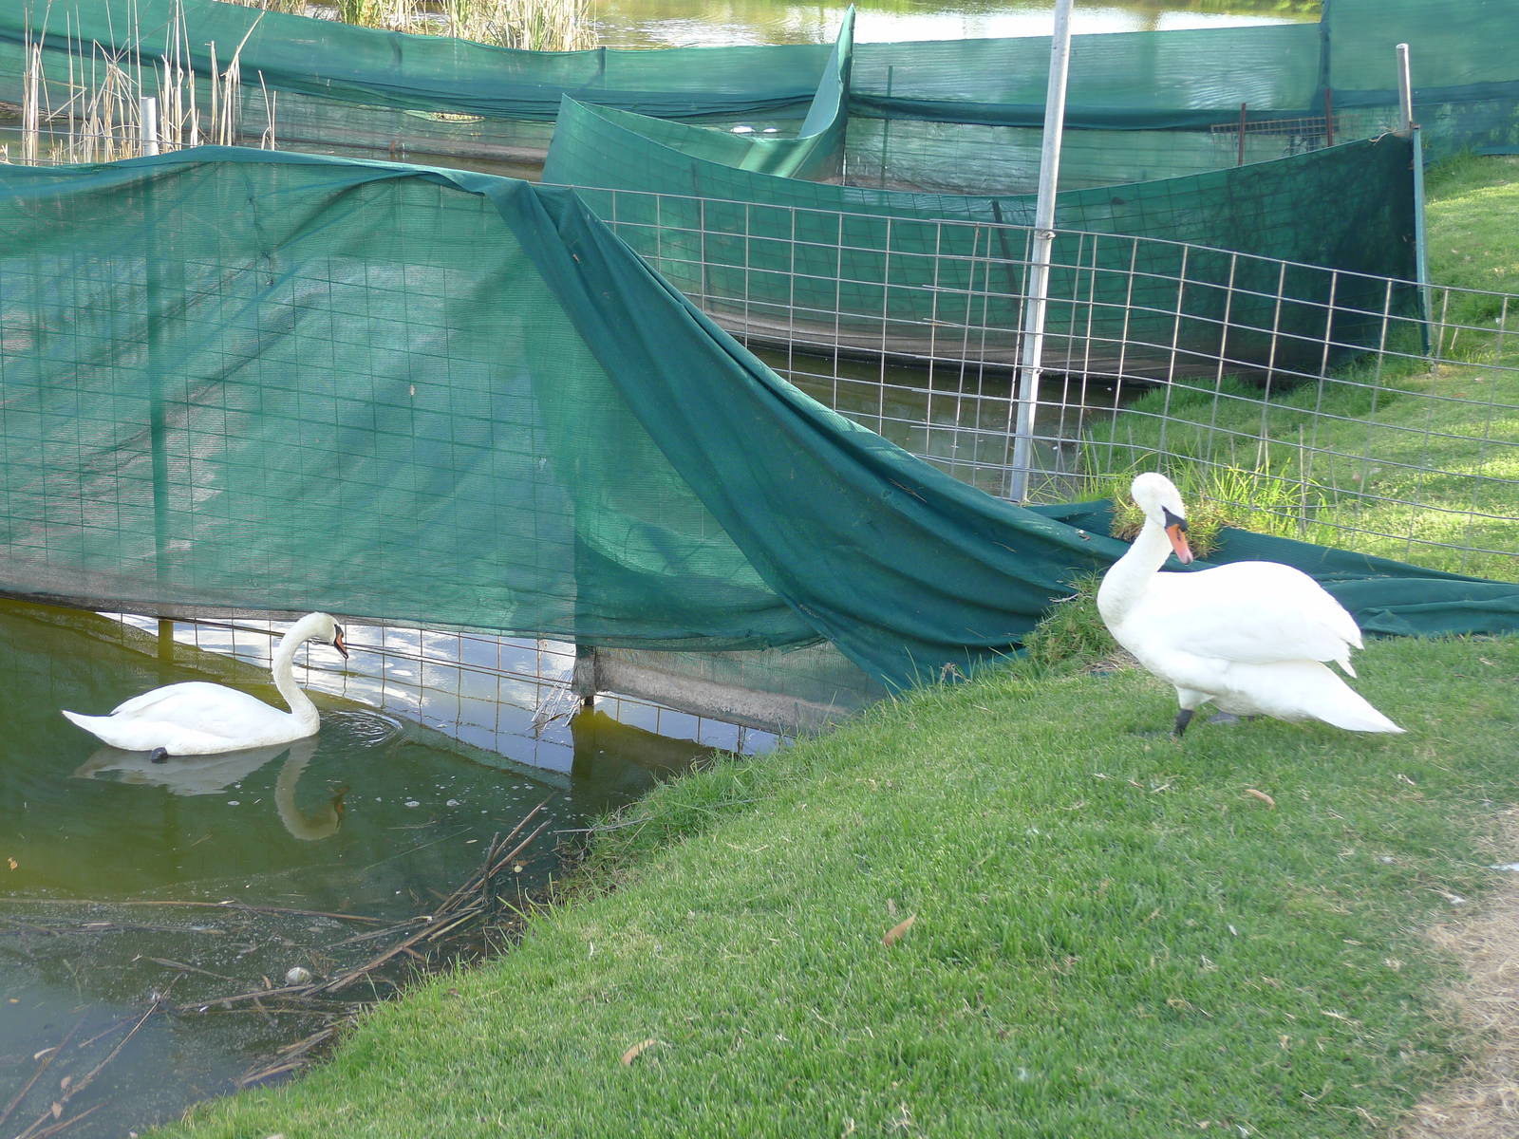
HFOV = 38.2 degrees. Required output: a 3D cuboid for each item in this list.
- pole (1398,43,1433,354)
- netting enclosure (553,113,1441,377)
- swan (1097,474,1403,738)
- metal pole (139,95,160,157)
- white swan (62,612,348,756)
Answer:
[{"bbox_3d":[2.811,-1.572,9.387,0.055,1.339,0.055,-9,19,4],"label":"pole"},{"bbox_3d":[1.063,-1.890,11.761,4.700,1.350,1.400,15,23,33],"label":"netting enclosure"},{"bbox_3d":[1.210,0.081,5.267,0.730,0.670,0.310,4,19,4],"label":"swan"},{"bbox_3d":[-2.013,-0.666,7.345,0.050,1.810,0.050,2,19,0],"label":"metal pole"},{"bbox_3d":[-1.693,0.335,6.693,0.870,0.400,0.330,-2,20,-14],"label":"white swan"}]

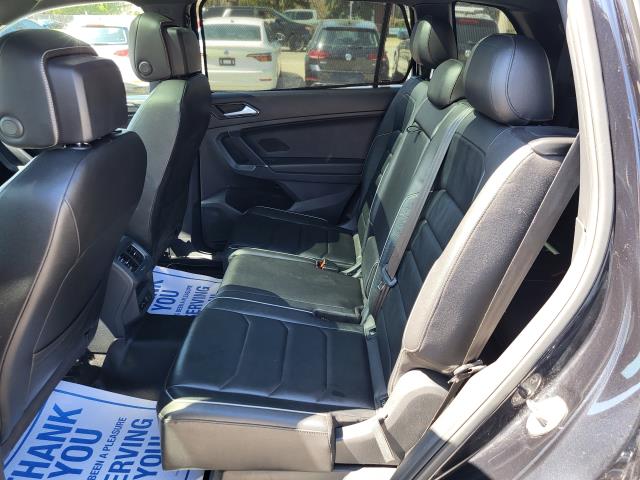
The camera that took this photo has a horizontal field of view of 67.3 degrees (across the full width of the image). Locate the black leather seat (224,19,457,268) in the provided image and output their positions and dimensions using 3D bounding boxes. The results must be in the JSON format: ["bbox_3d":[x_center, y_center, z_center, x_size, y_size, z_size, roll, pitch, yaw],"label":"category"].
[{"bbox_3d":[0.056,-0.325,1.813,0.805,0.925,0.510,0,25,1],"label":"black leather seat"}]

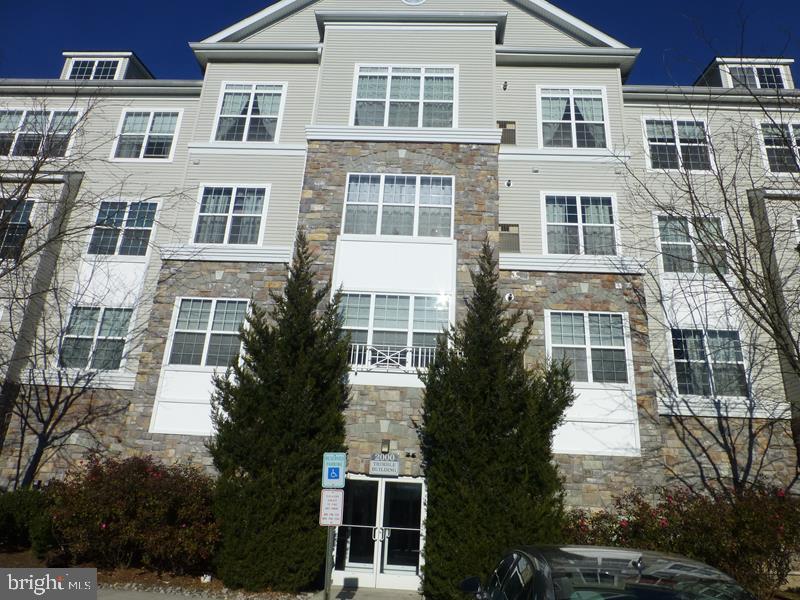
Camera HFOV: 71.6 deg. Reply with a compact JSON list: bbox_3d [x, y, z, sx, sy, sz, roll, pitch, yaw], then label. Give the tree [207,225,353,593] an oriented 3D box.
[{"bbox_3d":[-2.443,1.851,11.438,2.857,7.303,2.700,2,-20,4],"label":"tree"}]

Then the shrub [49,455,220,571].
[{"bbox_3d":[-5.361,4.220,11.122,3.503,2.165,1.800,2,-20,4],"label":"shrub"}]

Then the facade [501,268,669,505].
[{"bbox_3d":[4.108,2.393,12.962,3.596,6.415,0.450,2,-20,4],"label":"facade"}]

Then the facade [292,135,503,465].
[{"bbox_3d":[-0.155,0.403,13.192,5.068,9.520,0.500,2,-20,4],"label":"facade"}]

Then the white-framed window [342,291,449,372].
[{"bbox_3d":[-0.188,0.710,12.850,2.720,1.857,0.180,2,-20,4],"label":"white-framed window"}]

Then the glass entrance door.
[{"bbox_3d":[-0.437,4.773,11.504,1.897,2.145,0.160,2,-20,4],"label":"glass entrance door"}]

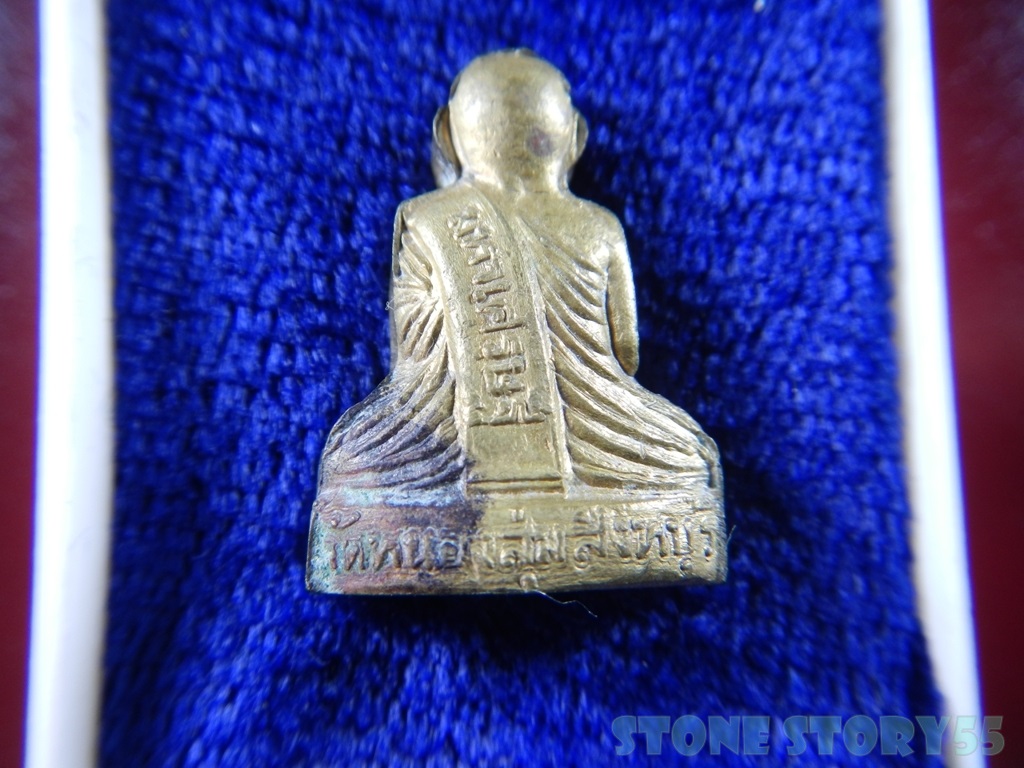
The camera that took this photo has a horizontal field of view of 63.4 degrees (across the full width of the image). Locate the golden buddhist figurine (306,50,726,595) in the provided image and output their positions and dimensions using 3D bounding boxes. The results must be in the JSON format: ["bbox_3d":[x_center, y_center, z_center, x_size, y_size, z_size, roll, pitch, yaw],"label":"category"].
[{"bbox_3d":[0.000,-0.004,0.041,0.018,0.011,0.026,-1,81,0],"label":"golden buddhist figurine"}]

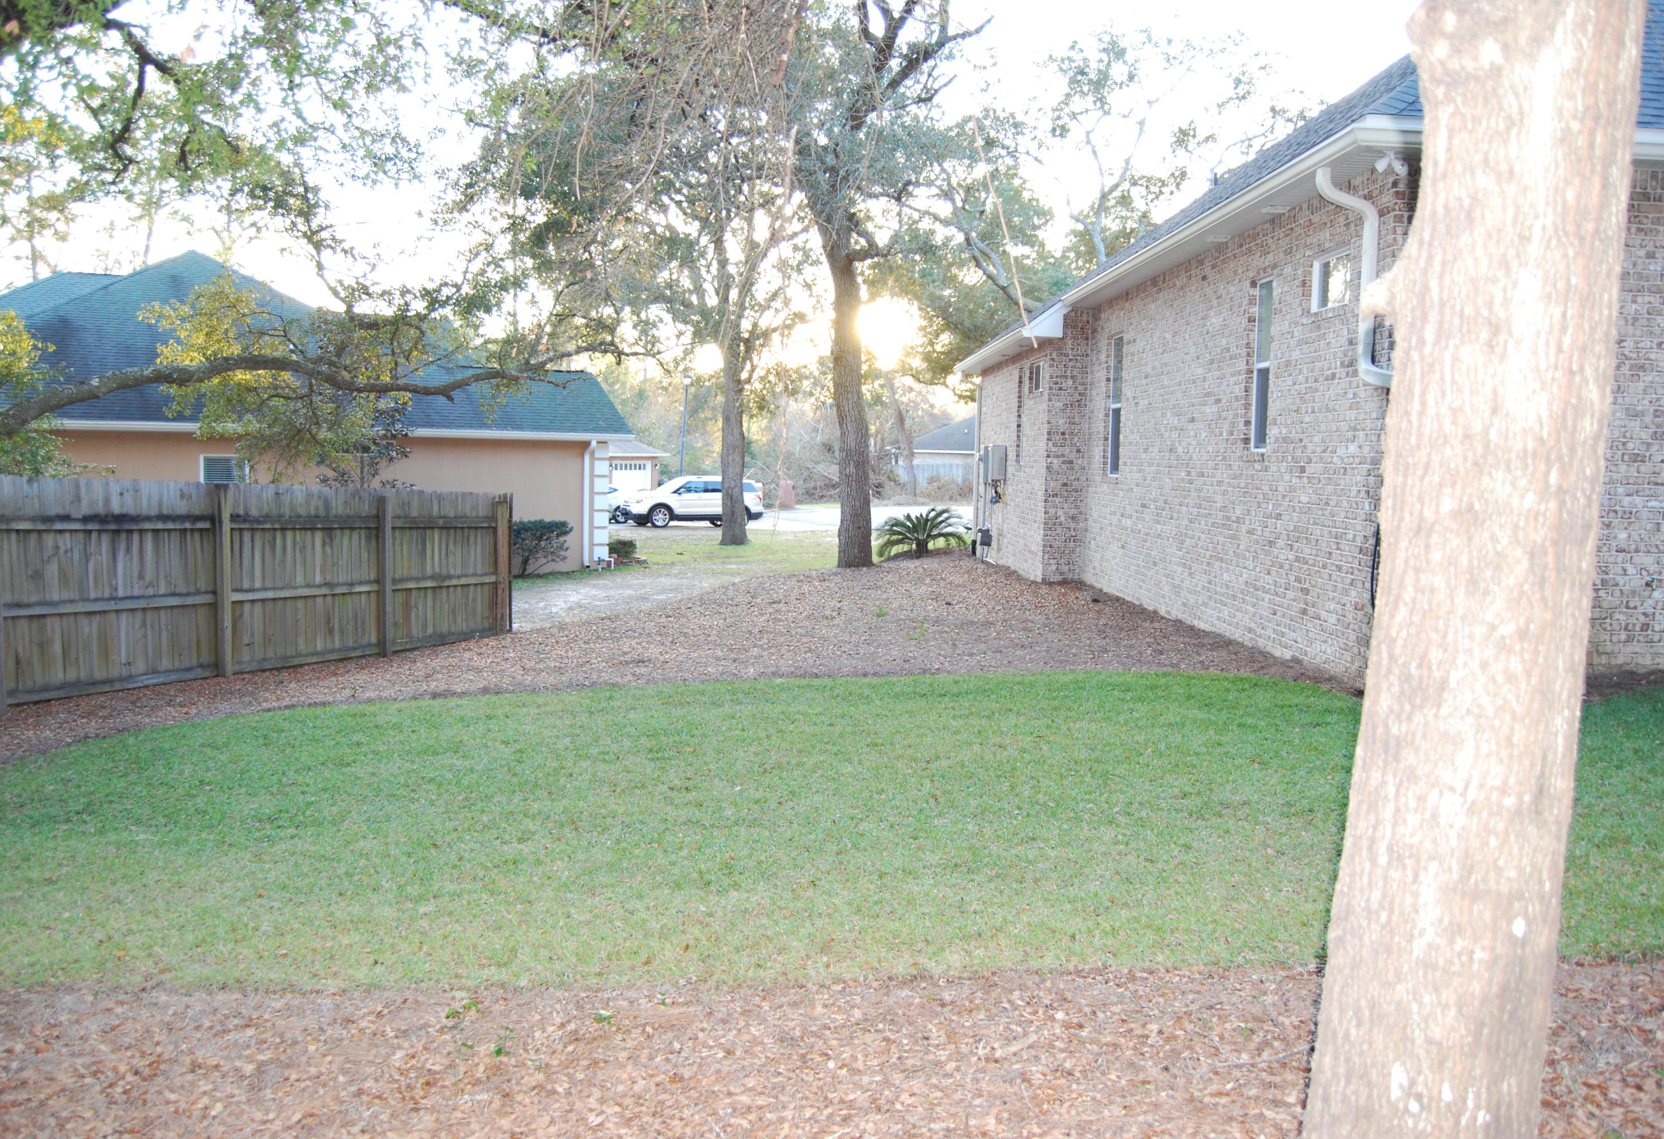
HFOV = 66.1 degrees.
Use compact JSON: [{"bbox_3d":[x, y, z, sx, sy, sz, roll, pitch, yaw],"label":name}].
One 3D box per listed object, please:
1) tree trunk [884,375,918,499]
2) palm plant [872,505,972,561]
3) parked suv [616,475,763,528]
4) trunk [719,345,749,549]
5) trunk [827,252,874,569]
[{"bbox_3d":[3.877,-7.514,71.676,1.771,7.120,1.200,1,5,0],"label":"tree trunk"},{"bbox_3d":[1.928,-0.779,27.250,2.069,1.107,2.028,1,5,0],"label":"palm plant"},{"bbox_3d":[-4.970,-2.457,45.700,5.000,1.790,2.020,-2,6,-27],"label":"parked suv"},{"bbox_3d":[-2.767,-3.459,35.949,0.834,5.510,0.780,1,5,0],"label":"trunk"},{"bbox_3d":[0.364,-3.101,25.019,0.911,6.176,0.800,1,5,0],"label":"trunk"}]

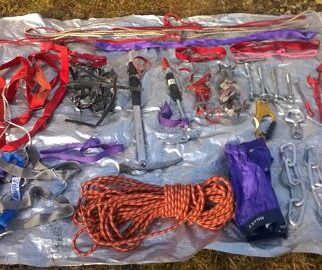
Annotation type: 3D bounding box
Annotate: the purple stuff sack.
[{"bbox_3d":[0.360,0.191,1.512,0.180,0.075,0.425,0,53,0],"label":"purple stuff sack"}]

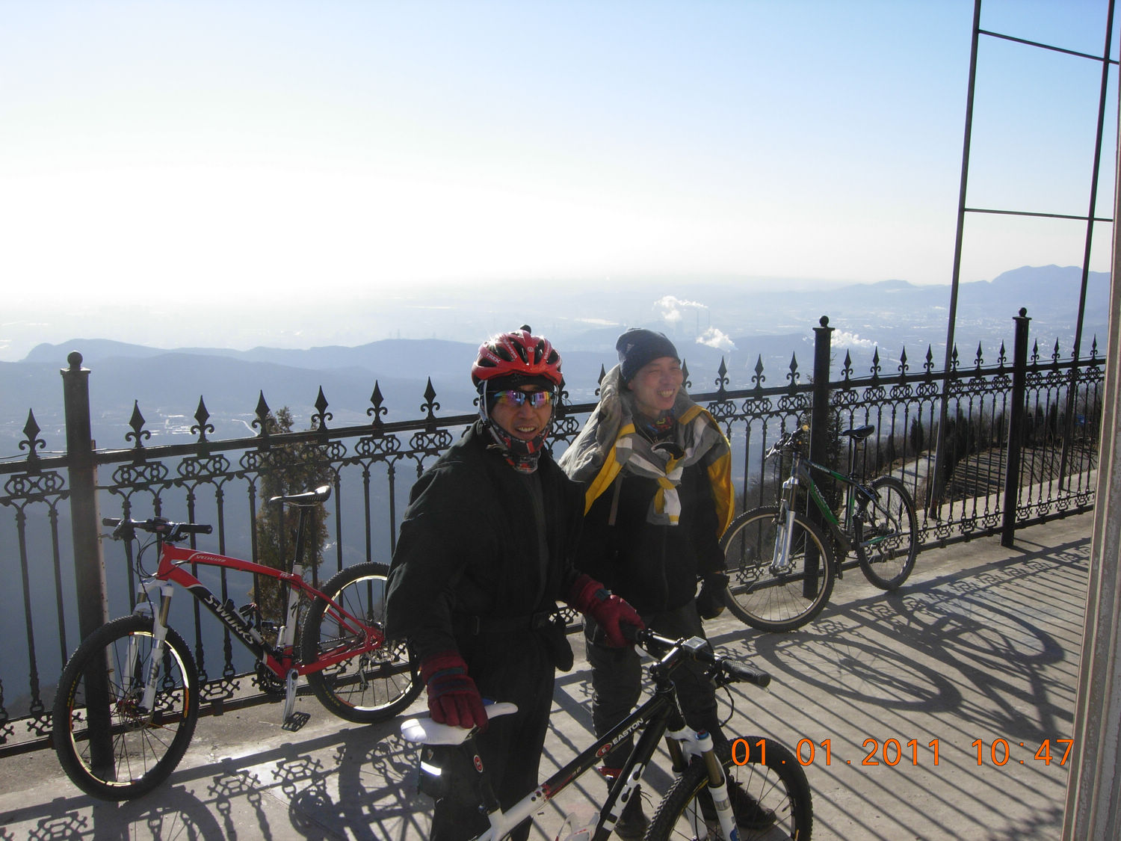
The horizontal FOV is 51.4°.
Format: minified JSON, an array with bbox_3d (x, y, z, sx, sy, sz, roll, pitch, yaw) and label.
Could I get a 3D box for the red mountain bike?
[{"bbox_3d":[-1.188,0.814,4.646,1.676,1.040,0.600,-7,2,-41],"label":"red mountain bike"}]

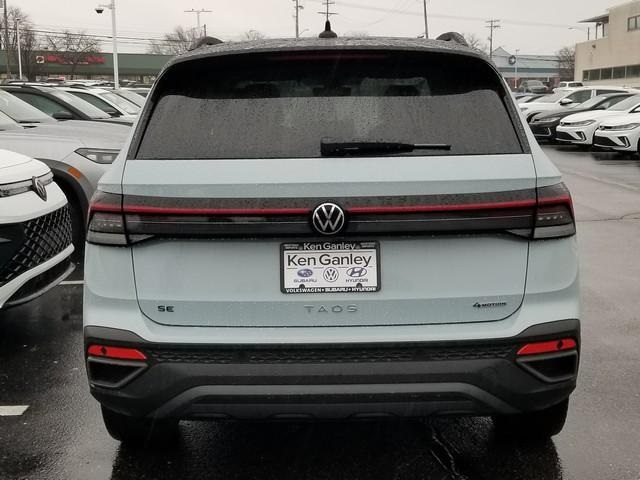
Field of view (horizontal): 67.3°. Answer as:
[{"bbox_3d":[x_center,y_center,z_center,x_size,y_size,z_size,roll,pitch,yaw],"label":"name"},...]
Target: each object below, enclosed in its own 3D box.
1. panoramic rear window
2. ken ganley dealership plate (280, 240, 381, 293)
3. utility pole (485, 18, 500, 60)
[{"bbox_3d":[0.033,-0.471,1.660,1.270,0.390,0.100,-1,-21,0],"label":"panoramic rear window"},{"bbox_3d":[0.034,0.087,1.500,0.312,0.160,0.020,-1,-2,0],"label":"ken ganley dealership plate"},{"bbox_3d":[27.600,-29.874,77.000,2.400,11.200,0.400,0,9,6],"label":"utility pole"}]

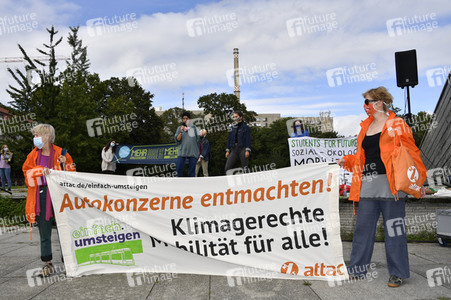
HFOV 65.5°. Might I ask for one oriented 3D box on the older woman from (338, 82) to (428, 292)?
[{"bbox_3d":[1.454,0.300,3.246,0.720,1.790,0.540,-5,-8,43],"label":"older woman"}]

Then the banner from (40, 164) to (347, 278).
[{"bbox_3d":[-0.315,0.648,3.263,2.760,1.060,0.200,0,-6,5],"label":"banner"}]

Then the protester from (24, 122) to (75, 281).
[{"bbox_3d":[-1.774,0.460,3.552,0.560,1.530,0.440,1,-6,-7],"label":"protester"}]

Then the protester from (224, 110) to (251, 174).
[{"bbox_3d":[0.241,0.064,7.027,0.530,1.690,0.420,-1,-6,14],"label":"protester"}]

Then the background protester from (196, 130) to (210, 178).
[{"bbox_3d":[-0.547,0.277,8.915,0.480,1.630,0.380,-4,-7,37],"label":"background protester"}]

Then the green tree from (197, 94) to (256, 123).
[{"bbox_3d":[0.109,-0.930,38.269,6.800,11.000,6.800,0,-6,0],"label":"green tree"}]

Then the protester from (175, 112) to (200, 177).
[{"bbox_3d":[-0.767,0.068,7.127,0.520,1.700,0.400,-1,-6,7],"label":"protester"}]

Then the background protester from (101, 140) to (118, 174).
[{"bbox_3d":[-3.675,0.521,11.200,0.520,1.630,0.360,1,-5,-26],"label":"background protester"}]

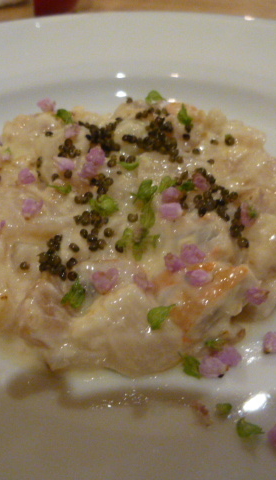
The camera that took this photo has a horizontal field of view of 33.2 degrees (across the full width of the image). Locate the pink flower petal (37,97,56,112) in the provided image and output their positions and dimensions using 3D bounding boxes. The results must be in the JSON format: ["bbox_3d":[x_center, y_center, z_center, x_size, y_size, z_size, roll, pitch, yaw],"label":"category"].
[{"bbox_3d":[-0.038,-0.056,0.190,0.008,0.005,0.005,0,43,0],"label":"pink flower petal"}]

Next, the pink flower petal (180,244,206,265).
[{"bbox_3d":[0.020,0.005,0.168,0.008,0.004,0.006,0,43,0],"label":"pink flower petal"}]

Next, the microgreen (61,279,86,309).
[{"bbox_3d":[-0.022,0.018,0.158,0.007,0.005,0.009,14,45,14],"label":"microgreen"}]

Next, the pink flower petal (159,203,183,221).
[{"bbox_3d":[0.009,-0.007,0.119,0.006,0.003,0.004,3,43,4],"label":"pink flower petal"}]

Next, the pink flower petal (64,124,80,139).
[{"bbox_3d":[-0.022,-0.036,0.155,0.005,0.003,0.003,-6,43,-7],"label":"pink flower petal"}]

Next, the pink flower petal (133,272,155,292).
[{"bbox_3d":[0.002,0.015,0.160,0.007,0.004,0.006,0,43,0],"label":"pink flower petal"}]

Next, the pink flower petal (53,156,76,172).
[{"bbox_3d":[-0.021,-0.022,0.135,0.006,0.003,0.004,-7,43,-8],"label":"pink flower petal"}]

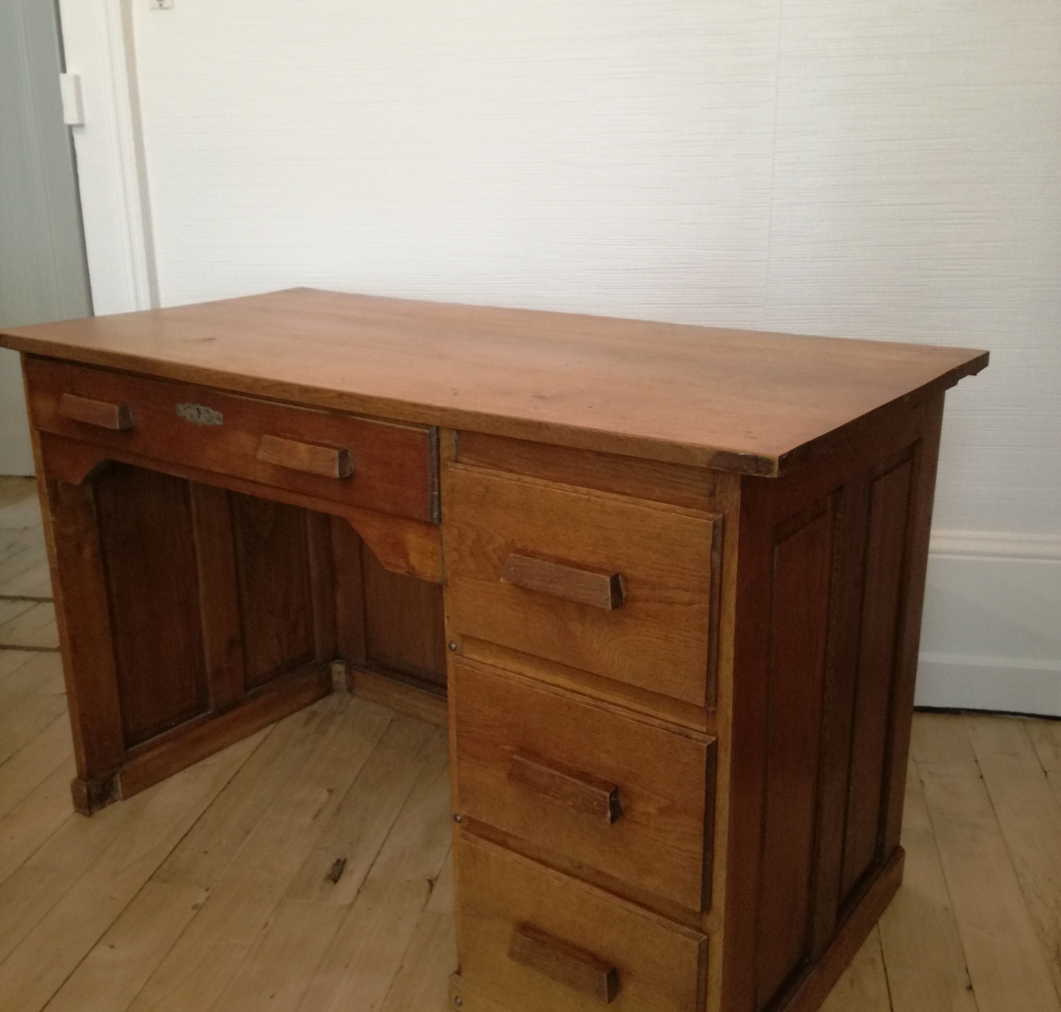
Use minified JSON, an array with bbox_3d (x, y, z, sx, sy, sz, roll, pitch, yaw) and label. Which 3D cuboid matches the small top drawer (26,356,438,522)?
[{"bbox_3d":[-0.295,-0.147,1.551,0.784,0.110,0.491,11,20,35],"label":"small top drawer"}]

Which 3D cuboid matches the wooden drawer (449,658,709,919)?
[{"bbox_3d":[0.166,0.239,1.318,0.322,0.195,0.491,11,20,35],"label":"wooden drawer"}]

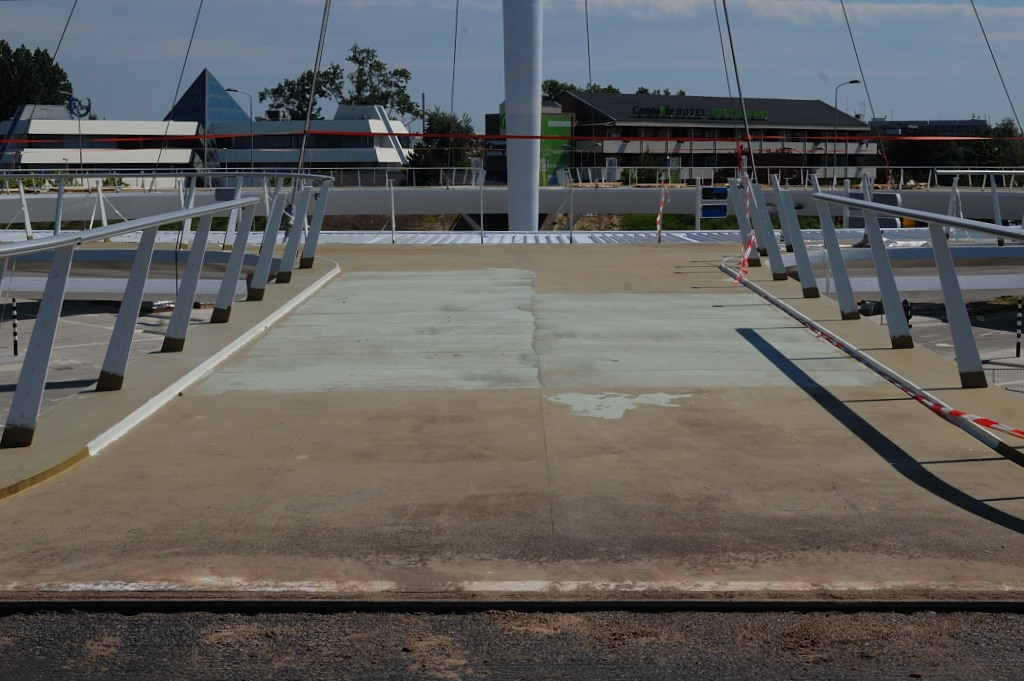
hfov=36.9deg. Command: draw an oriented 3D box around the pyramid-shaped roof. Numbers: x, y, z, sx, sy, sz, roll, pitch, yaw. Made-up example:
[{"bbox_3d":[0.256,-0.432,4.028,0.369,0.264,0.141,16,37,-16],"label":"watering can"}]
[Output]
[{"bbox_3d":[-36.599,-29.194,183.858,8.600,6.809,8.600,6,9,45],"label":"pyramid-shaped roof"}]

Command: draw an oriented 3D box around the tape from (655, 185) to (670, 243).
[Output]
[{"bbox_3d":[2.777,-2.356,28.317,0.280,1.095,0.200,0,7,0],"label":"tape"}]

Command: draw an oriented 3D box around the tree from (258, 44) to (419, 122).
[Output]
[{"bbox_3d":[-22.244,-28.043,198.086,20.000,20.014,14.000,0,7,0],"label":"tree"}]

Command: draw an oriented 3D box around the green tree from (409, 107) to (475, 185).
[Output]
[{"bbox_3d":[-6.579,-16.603,144.045,6.200,10.605,5.800,0,7,0],"label":"green tree"}]

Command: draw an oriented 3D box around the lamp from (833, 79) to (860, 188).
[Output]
[{"bbox_3d":[25.404,-14.059,117.167,2.100,11.584,0.400,0,7,0],"label":"lamp"}]

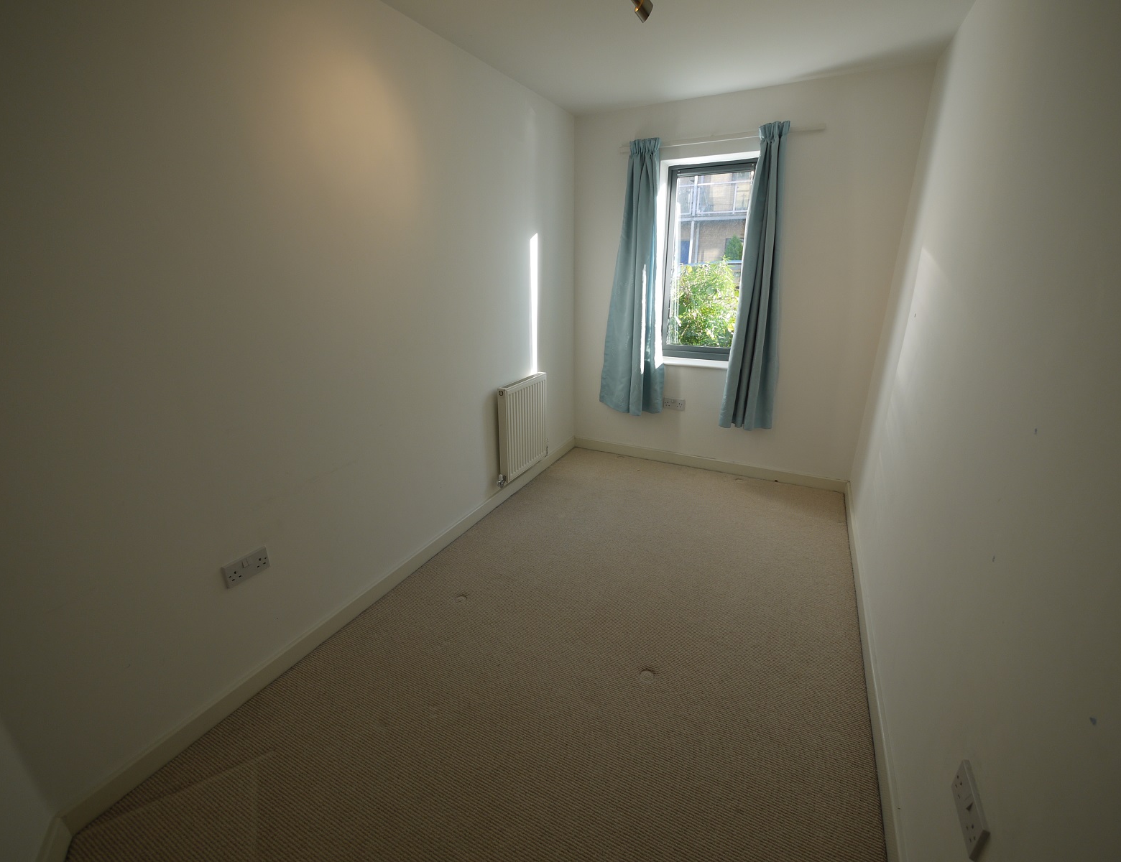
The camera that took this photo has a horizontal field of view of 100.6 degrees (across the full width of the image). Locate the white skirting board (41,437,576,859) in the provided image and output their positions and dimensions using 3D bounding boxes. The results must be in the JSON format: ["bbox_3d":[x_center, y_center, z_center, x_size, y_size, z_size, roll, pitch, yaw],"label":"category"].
[{"bbox_3d":[-0.627,0.601,2.634,0.030,0.080,3.370,9,22,25],"label":"white skirting board"}]

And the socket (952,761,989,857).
[{"bbox_3d":[0.808,0.745,0.918,0.011,0.086,0.147,9,22,25],"label":"socket"}]

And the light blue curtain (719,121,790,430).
[{"bbox_3d":[1.293,-0.893,2.940,0.360,1.840,0.150,9,22,25],"label":"light blue curtain"}]

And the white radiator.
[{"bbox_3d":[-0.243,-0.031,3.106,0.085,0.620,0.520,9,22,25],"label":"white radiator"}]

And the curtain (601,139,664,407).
[{"bbox_3d":[0.533,-1.024,3.326,0.520,1.840,0.150,9,22,25],"label":"curtain"}]

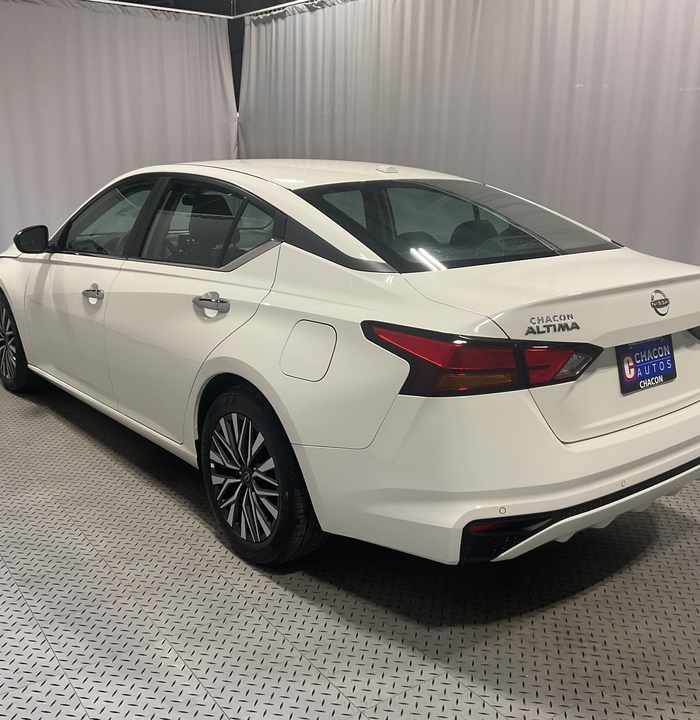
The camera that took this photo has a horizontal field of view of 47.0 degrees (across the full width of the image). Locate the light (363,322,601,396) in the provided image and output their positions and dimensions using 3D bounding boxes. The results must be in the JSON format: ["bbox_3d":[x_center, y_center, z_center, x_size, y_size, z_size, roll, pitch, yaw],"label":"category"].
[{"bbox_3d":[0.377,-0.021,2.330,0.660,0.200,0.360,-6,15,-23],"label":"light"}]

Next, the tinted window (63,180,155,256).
[{"bbox_3d":[-1.193,-0.709,3.950,0.070,0.420,0.860,15,1,-41],"label":"tinted window"}]

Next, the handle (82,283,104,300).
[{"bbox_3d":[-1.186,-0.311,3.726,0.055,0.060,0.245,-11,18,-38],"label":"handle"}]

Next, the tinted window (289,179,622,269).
[{"bbox_3d":[0.426,-0.557,3.096,1.230,0.130,0.750,-11,36,-38],"label":"tinted window"}]

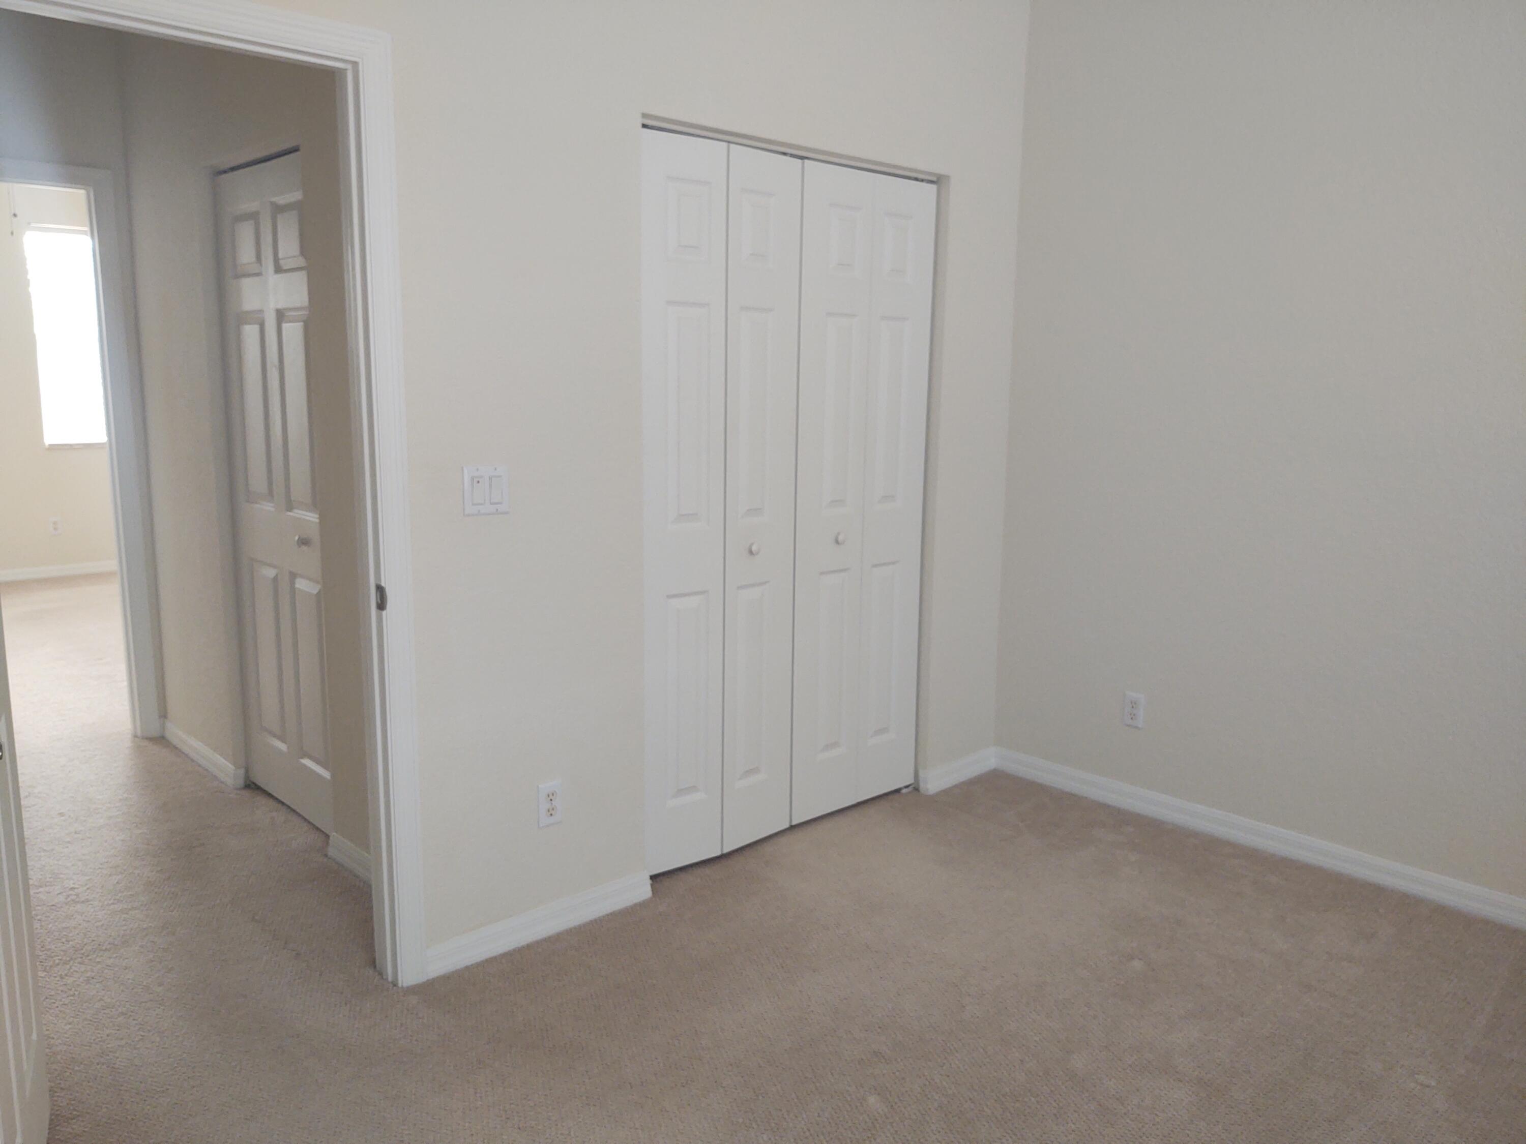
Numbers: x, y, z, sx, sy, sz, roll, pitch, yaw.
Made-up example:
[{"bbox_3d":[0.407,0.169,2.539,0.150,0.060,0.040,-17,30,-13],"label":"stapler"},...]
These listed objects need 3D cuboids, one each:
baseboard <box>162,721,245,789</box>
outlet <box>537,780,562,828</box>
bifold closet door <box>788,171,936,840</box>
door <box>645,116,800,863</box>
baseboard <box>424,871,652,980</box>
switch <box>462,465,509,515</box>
[{"bbox_3d":[-2.066,0.648,4.343,0.015,0.080,0.780,-8,13,-43],"label":"baseboard"},{"bbox_3d":[-0.534,0.589,3.008,0.070,0.114,0.010,-8,13,-43],"label":"outlet"},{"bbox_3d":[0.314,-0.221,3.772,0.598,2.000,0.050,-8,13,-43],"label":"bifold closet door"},{"bbox_3d":[-0.126,-0.156,3.353,0.610,2.000,0.057,-8,13,-43],"label":"door"},{"bbox_3d":[-0.551,0.890,3.042,0.683,0.078,0.015,-8,13,-43],"label":"baseboard"},{"bbox_3d":[-0.638,-0.189,2.765,0.116,0.115,0.011,-8,13,-43],"label":"switch"}]

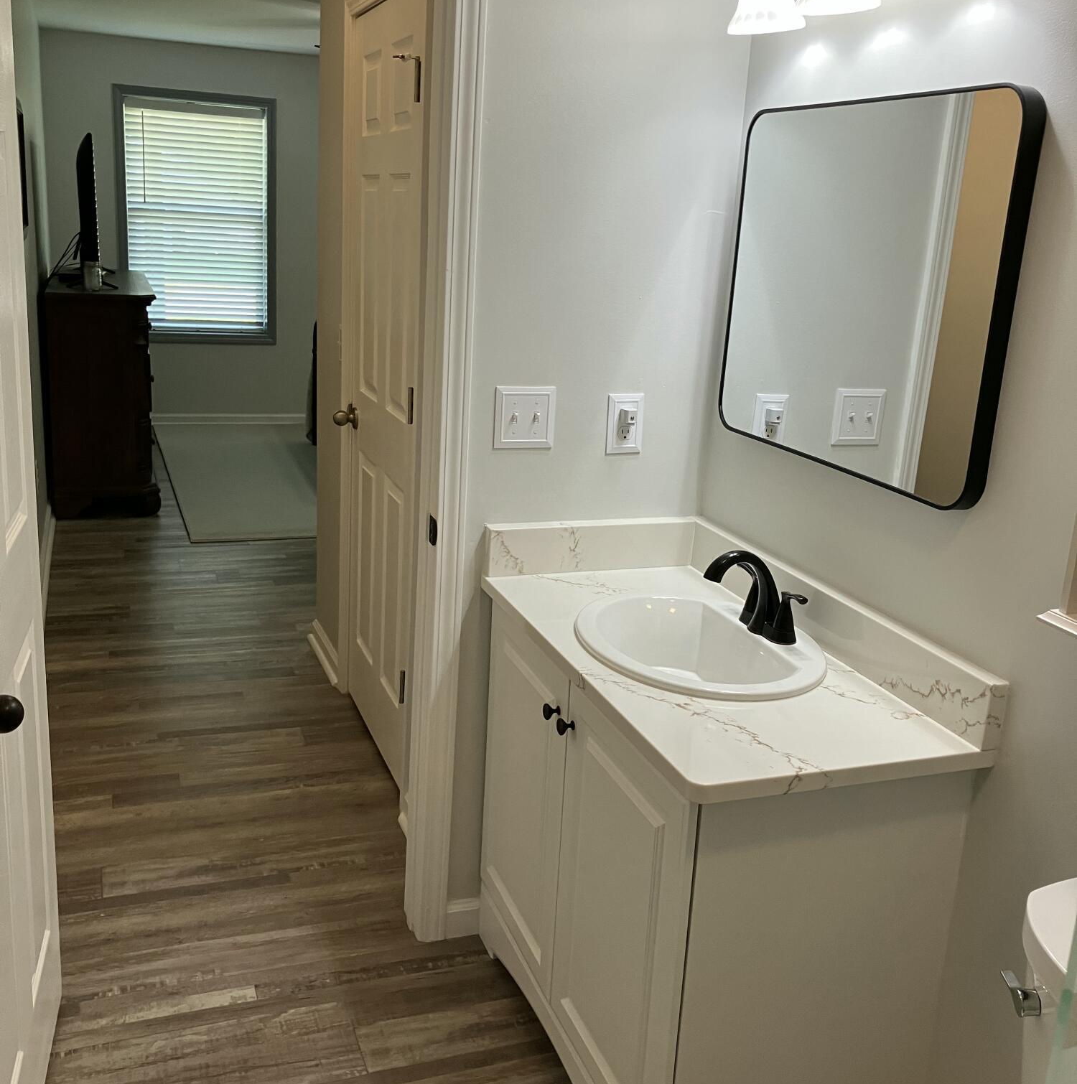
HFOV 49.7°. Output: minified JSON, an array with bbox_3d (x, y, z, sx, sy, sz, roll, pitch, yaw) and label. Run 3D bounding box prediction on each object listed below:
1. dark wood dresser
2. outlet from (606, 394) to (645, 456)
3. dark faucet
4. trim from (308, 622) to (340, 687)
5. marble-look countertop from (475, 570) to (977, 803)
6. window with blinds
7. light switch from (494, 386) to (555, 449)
[{"bbox_3d":[-2.346,-0.858,6.266,0.482,1.077,1.656,-3,17,-20],"label":"dark wood dresser"},{"bbox_3d":[0.181,-0.240,2.386,0.078,0.126,0.016,-3,17,-20],"label":"outlet"},{"bbox_3d":[0.365,0.089,2.064,0.168,0.158,0.200,-3,17,-20],"label":"dark faucet"},{"bbox_3d":[-0.755,0.377,4.103,0.034,0.085,0.479,-3,17,-20],"label":"trim"},{"bbox_3d":[0.279,0.202,2.047,0.503,0.029,0.933,-3,17,-20],"label":"marble-look countertop"},{"bbox_3d":[-2.218,-2.114,7.652,0.958,1.566,0.060,-3,17,-20],"label":"window with blinds"},{"bbox_3d":[-0.024,-0.245,2.305,0.123,0.125,0.016,-3,17,-20],"label":"light switch"}]

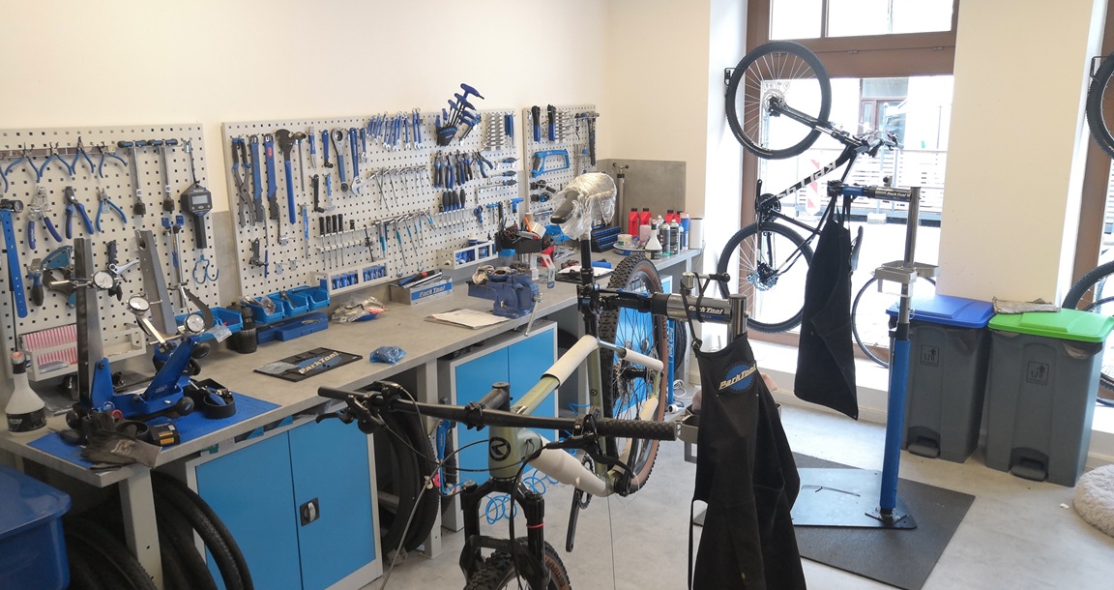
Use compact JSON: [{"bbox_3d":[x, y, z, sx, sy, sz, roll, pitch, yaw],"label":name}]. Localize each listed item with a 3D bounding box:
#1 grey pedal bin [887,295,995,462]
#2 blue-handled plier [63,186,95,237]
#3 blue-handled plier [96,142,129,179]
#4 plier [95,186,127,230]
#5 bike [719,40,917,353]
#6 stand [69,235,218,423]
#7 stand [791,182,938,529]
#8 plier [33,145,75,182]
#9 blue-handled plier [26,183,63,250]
[{"bbox_3d":[2.001,0.452,4.591,0.455,0.740,0.380,10,17,40],"label":"grey pedal bin"},{"bbox_3d":[-1.609,-0.277,2.915,0.028,0.175,0.097,8,15,32],"label":"blue-handled plier"},{"bbox_3d":[-1.531,-0.467,2.997,0.030,0.124,0.093,8,15,32],"label":"blue-handled plier"},{"bbox_3d":[-1.547,-0.298,3.007,0.025,0.157,0.109,8,15,32],"label":"plier"},{"bbox_3d":[1.465,-0.635,5.306,1.030,1.800,0.680,8,11,40],"label":"bike"},{"bbox_3d":[-1.318,0.112,2.722,0.360,0.570,0.410,5,14,23],"label":"stand"},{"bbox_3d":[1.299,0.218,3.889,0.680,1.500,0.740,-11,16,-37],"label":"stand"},{"bbox_3d":[-1.639,-0.440,2.833,0.030,0.114,0.102,8,15,32],"label":"plier"},{"bbox_3d":[-1.671,-0.252,2.824,0.030,0.203,0.103,8,15,32],"label":"blue-handled plier"}]

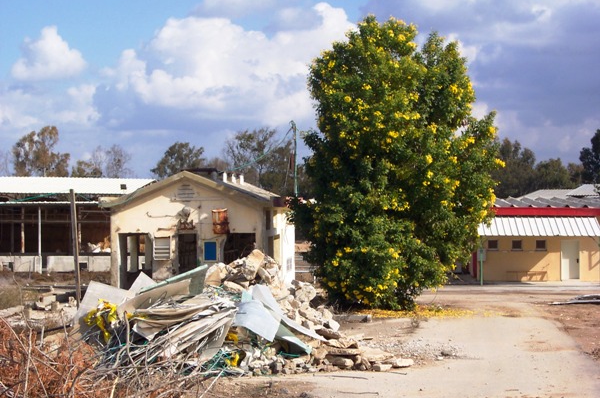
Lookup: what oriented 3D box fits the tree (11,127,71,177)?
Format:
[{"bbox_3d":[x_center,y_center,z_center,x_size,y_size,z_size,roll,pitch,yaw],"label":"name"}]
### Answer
[{"bbox_3d":[-20.566,-0.155,118.072,4.614,11.465,4.614,0,-2,0],"label":"tree"}]

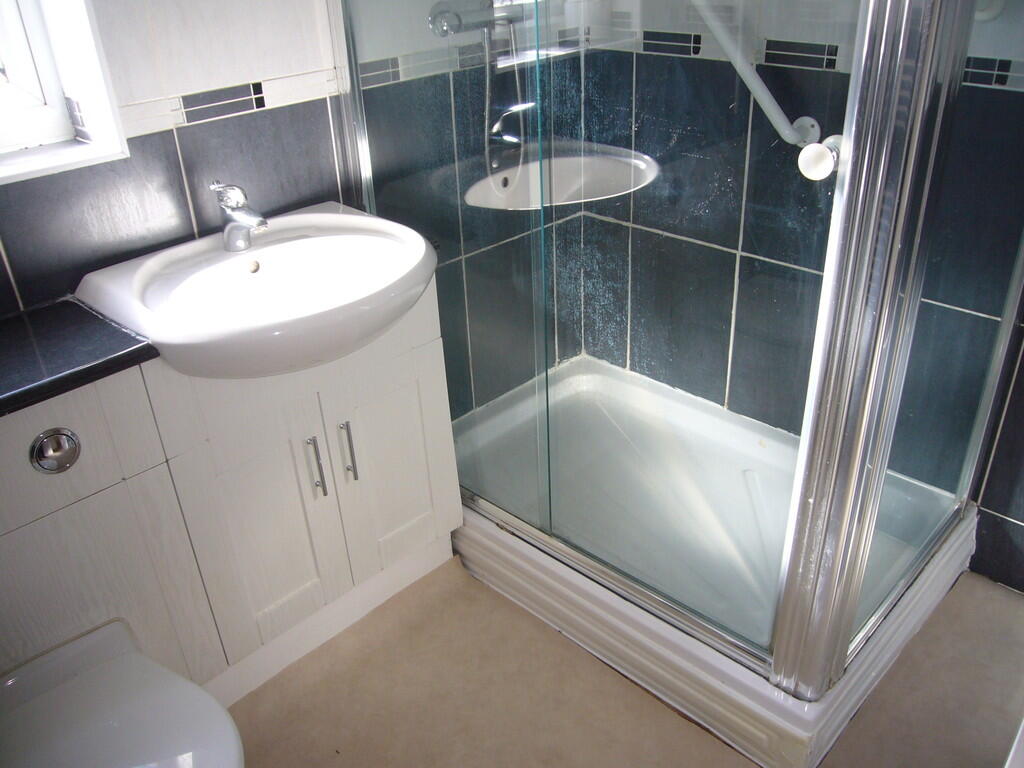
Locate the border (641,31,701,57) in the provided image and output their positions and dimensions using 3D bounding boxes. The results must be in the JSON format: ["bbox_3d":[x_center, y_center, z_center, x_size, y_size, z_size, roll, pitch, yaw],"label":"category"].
[{"bbox_3d":[0.380,-0.808,1.965,0.010,0.048,0.166,-27,37,-37],"label":"border"}]

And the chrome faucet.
[{"bbox_3d":[-0.499,-0.301,1.465,0.080,0.138,0.128,-27,37,-37],"label":"chrome faucet"}]

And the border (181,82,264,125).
[{"bbox_3d":[-0.532,-0.522,1.535,0.166,0.048,0.010,-27,37,-37],"label":"border"}]

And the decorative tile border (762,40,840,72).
[{"bbox_3d":[0.611,-0.697,1.754,0.010,0.048,0.166,-27,37,-37],"label":"decorative tile border"}]

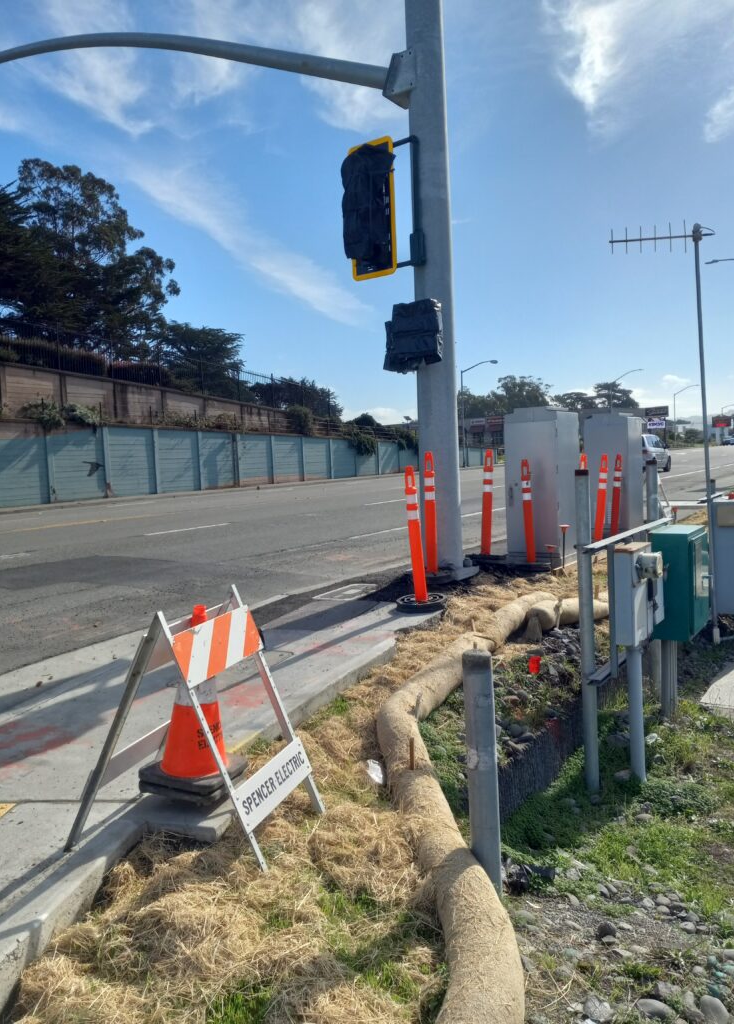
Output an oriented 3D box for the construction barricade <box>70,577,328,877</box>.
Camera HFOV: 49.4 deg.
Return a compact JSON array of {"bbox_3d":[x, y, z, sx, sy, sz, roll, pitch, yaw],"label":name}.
[{"bbox_3d":[-0.625,0.765,3.060,0.770,0.880,0.610,0,3,16],"label":"construction barricade"}]

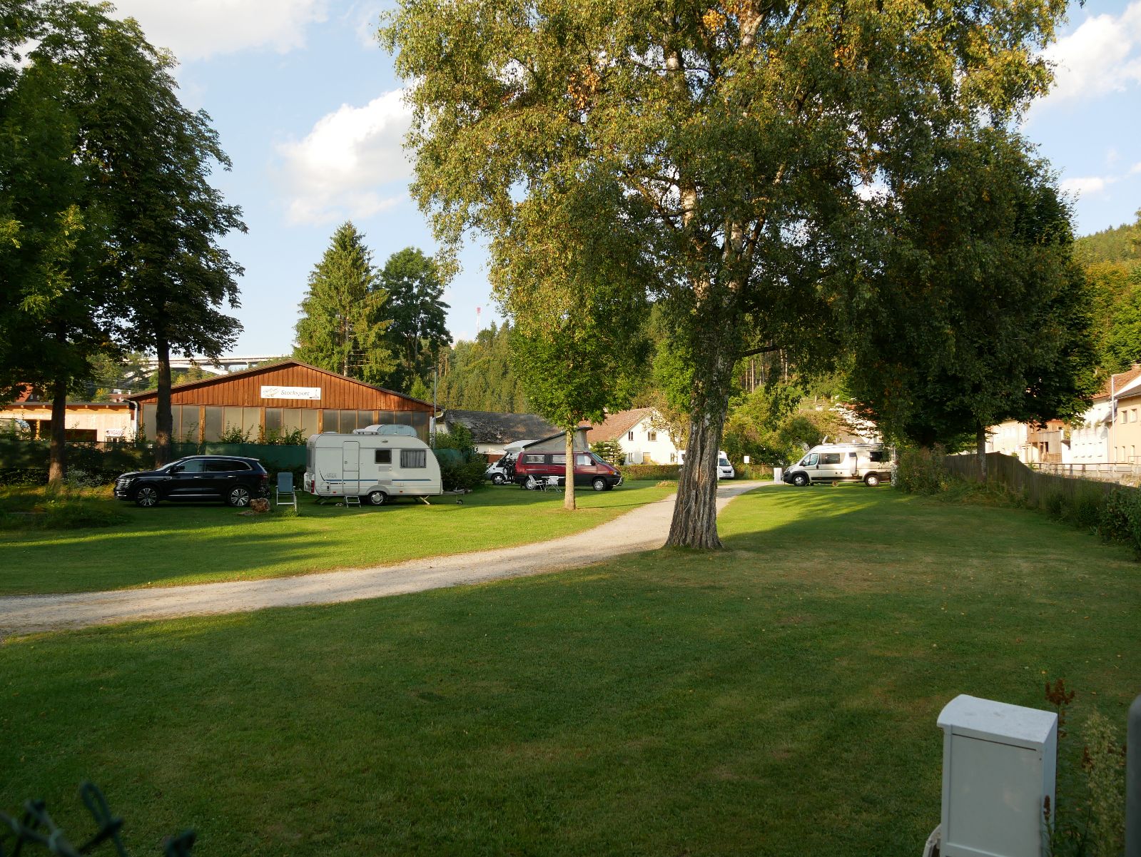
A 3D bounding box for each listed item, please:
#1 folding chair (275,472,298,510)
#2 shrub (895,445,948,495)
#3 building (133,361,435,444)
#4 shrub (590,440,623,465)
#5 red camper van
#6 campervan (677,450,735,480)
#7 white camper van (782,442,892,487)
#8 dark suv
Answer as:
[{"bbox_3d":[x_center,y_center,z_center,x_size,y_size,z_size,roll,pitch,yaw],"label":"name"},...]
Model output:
[{"bbox_3d":[-8.529,1.904,27.726,0.620,1.140,0.680,1,-3,-17],"label":"folding chair"},{"bbox_3d":[15.383,1.822,40.550,2.100,2.150,2.000,0,-3,0],"label":"shrub"},{"bbox_3d":[-18.725,0.459,58.588,15.200,6.700,25.000,1,-3,-22],"label":"building"},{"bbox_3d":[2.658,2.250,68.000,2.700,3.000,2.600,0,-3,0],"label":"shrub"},{"bbox_3d":[-0.120,1.966,44.649,5.150,2.100,1.850,-1,-3,11],"label":"red camper van"},{"bbox_3d":[13.230,3.537,89.064,2.200,2.750,6.400,1,-3,-26],"label":"campervan"},{"bbox_3d":[15.500,2.122,53.860,6.050,2.600,2.060,-1,-3,15],"label":"white camper van"},{"bbox_3d":[-12.150,1.729,29.789,4.670,1.680,1.860,1,-3,-25],"label":"dark suv"}]

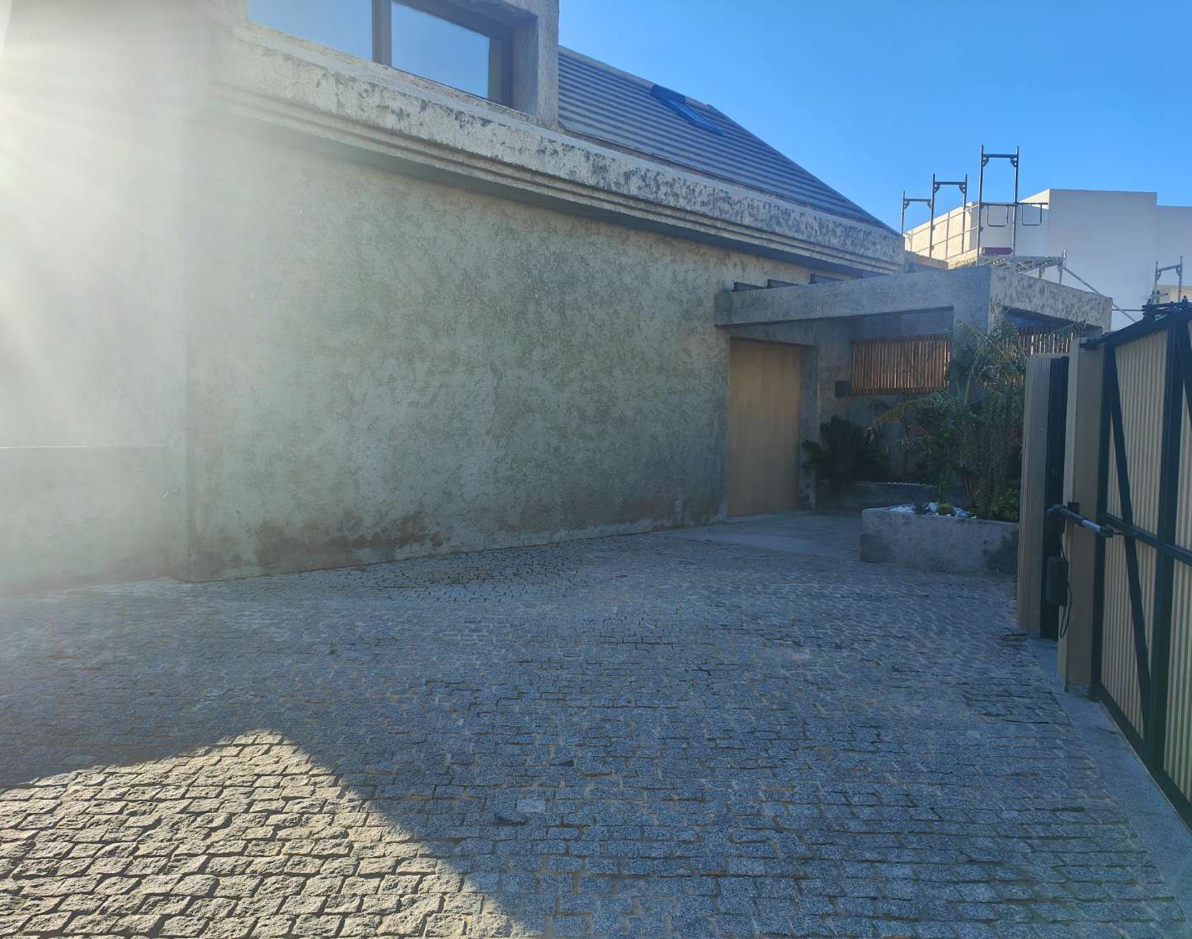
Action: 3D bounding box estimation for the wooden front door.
[{"bbox_3d":[2.541,-0.646,13.800,1.940,2.548,0.098,-3,5,-45],"label":"wooden front door"}]

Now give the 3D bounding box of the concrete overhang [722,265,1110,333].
[{"bbox_3d":[4.351,-2.159,12.481,4.087,0.441,3.557,-3,5,-45],"label":"concrete overhang"}]

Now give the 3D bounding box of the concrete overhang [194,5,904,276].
[{"bbox_3d":[0.823,-3.268,11.017,11.152,0.647,0.637,-3,5,-45],"label":"concrete overhang"}]

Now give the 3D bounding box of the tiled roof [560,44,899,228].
[{"bbox_3d":[1.045,-5.255,13.620,7.100,0.250,4.850,-3,41,-45],"label":"tiled roof"}]

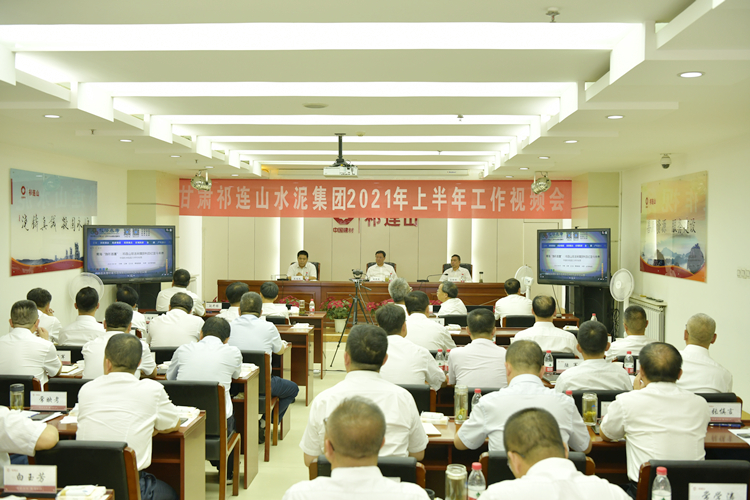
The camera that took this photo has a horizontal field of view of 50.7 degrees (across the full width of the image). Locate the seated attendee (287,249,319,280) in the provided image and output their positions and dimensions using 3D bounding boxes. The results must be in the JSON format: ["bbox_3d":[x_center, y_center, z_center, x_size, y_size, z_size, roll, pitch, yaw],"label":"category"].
[{"bbox_3d":[-1.283,0.655,13.988,0.500,1.285,0.780,0,1,3],"label":"seated attendee"}]

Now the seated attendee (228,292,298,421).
[{"bbox_3d":[-0.899,0.985,6.500,0.560,1.290,0.780,0,1,4],"label":"seated attendee"}]

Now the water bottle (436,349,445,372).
[{"bbox_3d":[0.460,0.781,5.544,0.063,0.176,0.063,0,1,3],"label":"water bottle"}]

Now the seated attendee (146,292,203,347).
[{"bbox_3d":[-1.608,0.976,6.580,0.500,1.250,0.780,0,1,2],"label":"seated attendee"}]

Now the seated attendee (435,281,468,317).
[{"bbox_3d":[0.910,0.968,9.300,0.520,1.220,0.750,0,1,-27],"label":"seated attendee"}]

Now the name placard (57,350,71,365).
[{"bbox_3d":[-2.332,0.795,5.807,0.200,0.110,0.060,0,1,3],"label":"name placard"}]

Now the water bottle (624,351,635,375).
[{"bbox_3d":[1.858,0.822,5.780,0.064,0.174,0.064,0,1,2],"label":"water bottle"}]

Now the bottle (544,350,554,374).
[{"bbox_3d":[1.221,0.784,5.543,0.063,0.176,0.063,0,1,3],"label":"bottle"}]

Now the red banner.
[{"bbox_3d":[-0.048,-0.869,13.352,6.670,0.630,0.020,0,1,3],"label":"red banner"}]

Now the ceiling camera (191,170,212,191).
[{"bbox_3d":[-2.586,-1.032,11.800,0.330,0.310,0.300,-1,2,-45],"label":"ceiling camera"}]

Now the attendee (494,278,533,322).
[{"bbox_3d":[1.612,0.947,9.150,0.500,1.230,0.750,0,1,2],"label":"attendee"}]

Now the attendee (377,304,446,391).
[{"bbox_3d":[0.204,0.996,5.120,0.530,1.290,0.780,0,1,2],"label":"attendee"}]

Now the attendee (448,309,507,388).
[{"bbox_3d":[0.689,1.024,5.170,0.500,1.280,0.750,0,1,2],"label":"attendee"}]

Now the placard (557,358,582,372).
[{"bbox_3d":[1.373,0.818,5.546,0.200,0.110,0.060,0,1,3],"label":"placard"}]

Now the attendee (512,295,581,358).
[{"bbox_3d":[1.413,1.009,6.600,0.540,1.260,0.750,0,1,2],"label":"attendee"}]

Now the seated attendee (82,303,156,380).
[{"bbox_3d":[-1.700,1.003,5.330,0.520,1.290,0.750,0,1,4],"label":"seated attendee"}]

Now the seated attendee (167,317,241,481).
[{"bbox_3d":[-1.137,1.036,5.280,0.520,1.190,0.800,0,1,2],"label":"seated attendee"}]

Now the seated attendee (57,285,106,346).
[{"bbox_3d":[-2.339,0.952,6.600,0.500,1.290,0.750,0,1,2],"label":"seated attendee"}]

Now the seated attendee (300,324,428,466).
[{"bbox_3d":[-0.050,1.028,3.780,0.570,1.320,0.770,0,1,2],"label":"seated attendee"}]

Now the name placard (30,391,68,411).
[{"bbox_3d":[-1.813,0.842,4.400,0.203,0.110,0.070,0,1,7],"label":"name placard"}]

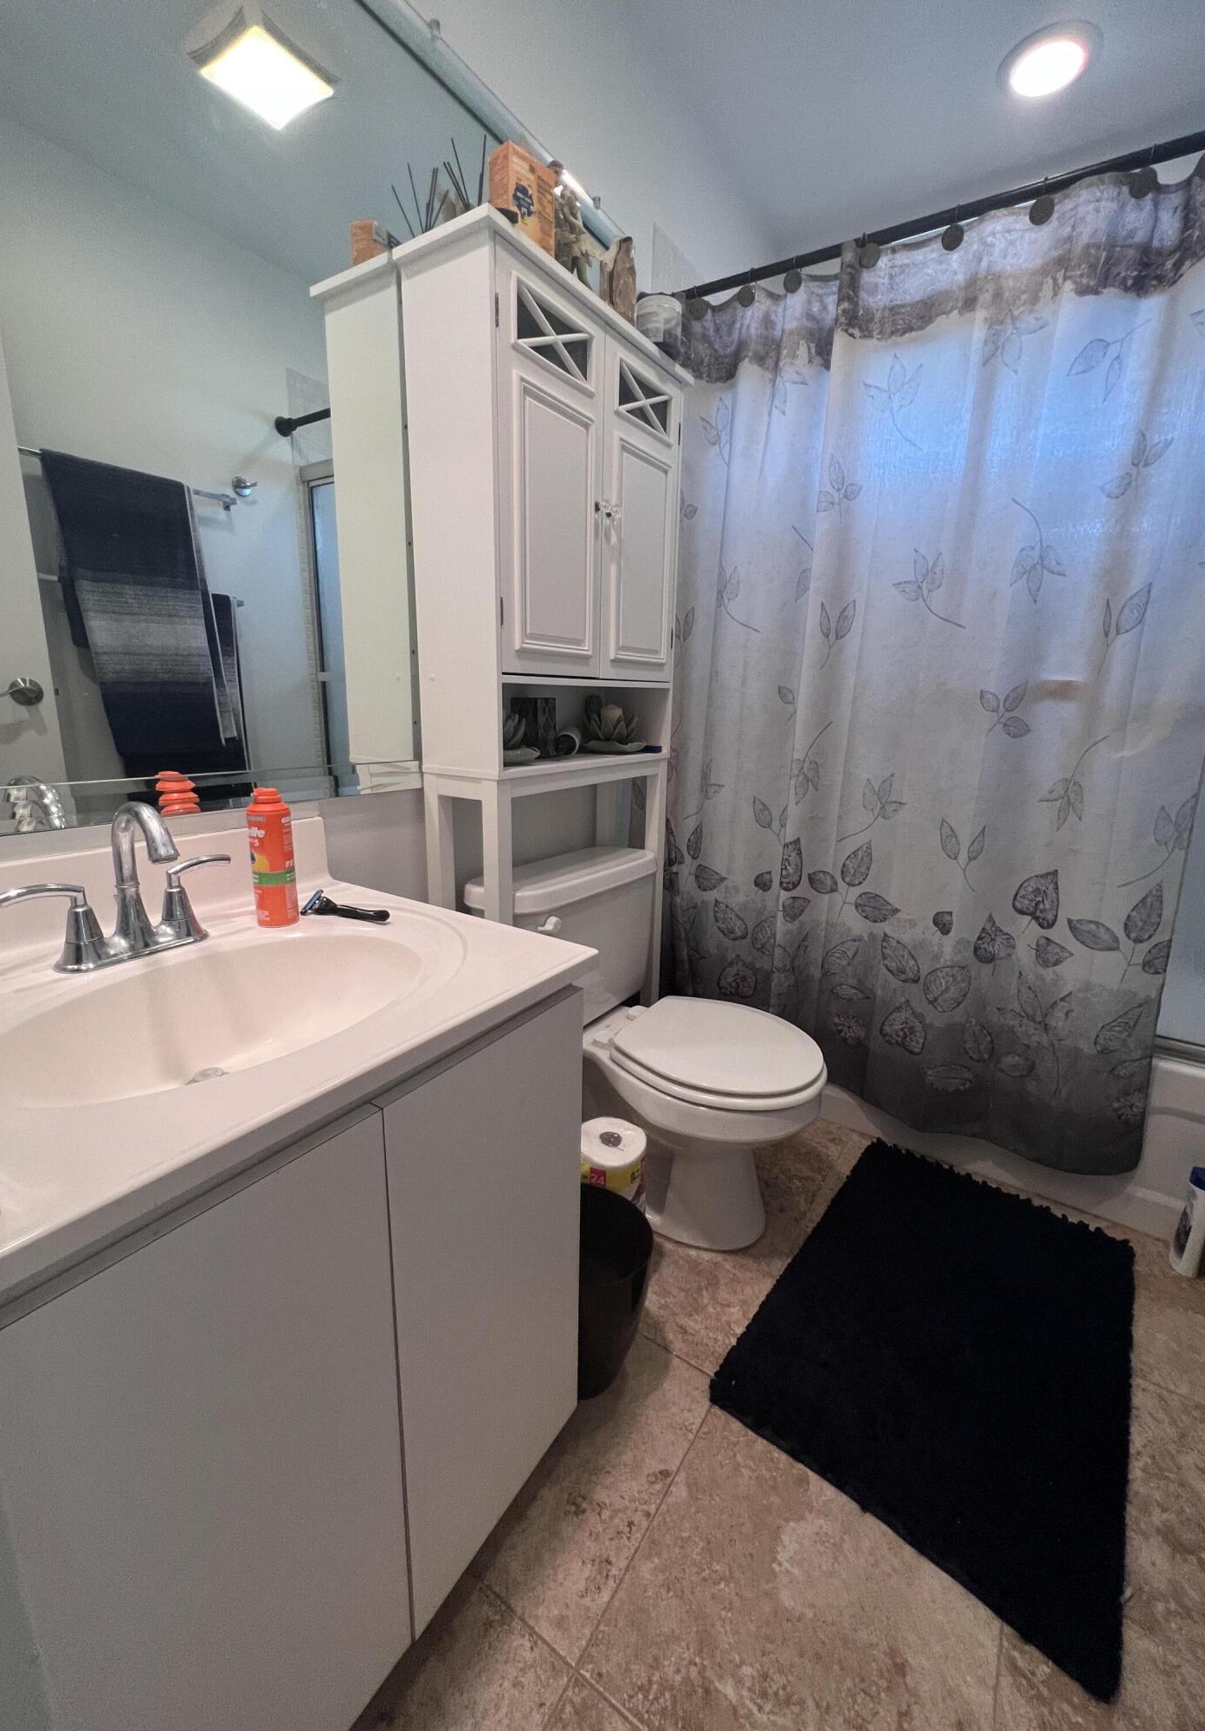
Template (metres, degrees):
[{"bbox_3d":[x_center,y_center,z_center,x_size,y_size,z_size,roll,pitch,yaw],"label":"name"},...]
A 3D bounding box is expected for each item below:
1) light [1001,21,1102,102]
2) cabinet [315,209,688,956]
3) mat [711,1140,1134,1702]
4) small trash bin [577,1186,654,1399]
[{"bbox_3d":[0.943,-1.690,1.376,0.187,0.025,0.187,11,17,33],"label":"light"},{"bbox_3d":[-0.083,-0.122,1.395,0.202,1.760,0.600,11,17,34],"label":"cabinet"},{"bbox_3d":[0.653,0.835,1.218,0.525,0.028,0.850,13,18,37],"label":"mat"},{"bbox_3d":[-0.030,0.732,1.109,0.217,0.250,0.217,1,14,0],"label":"small trash bin"}]

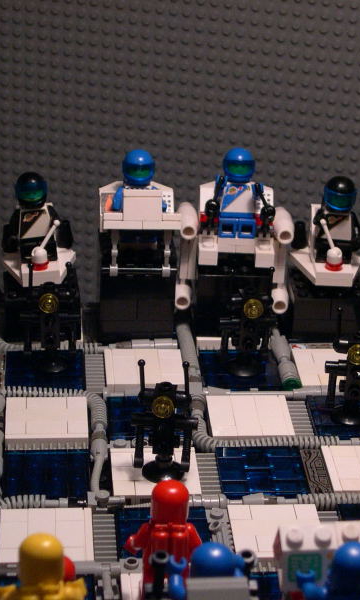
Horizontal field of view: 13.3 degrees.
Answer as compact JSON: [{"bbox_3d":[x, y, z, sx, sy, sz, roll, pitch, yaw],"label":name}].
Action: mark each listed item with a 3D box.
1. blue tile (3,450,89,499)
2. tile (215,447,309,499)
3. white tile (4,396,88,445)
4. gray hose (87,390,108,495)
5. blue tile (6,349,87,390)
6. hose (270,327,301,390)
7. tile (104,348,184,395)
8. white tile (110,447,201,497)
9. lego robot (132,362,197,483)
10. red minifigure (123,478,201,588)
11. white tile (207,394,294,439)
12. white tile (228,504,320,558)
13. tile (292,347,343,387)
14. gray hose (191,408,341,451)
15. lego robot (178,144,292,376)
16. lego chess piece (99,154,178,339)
[{"bbox_3d":[-0.050,0.067,0.578,0.032,0.004,0.032,0,27,-5],"label":"blue tile"},{"bbox_3d":[0.031,0.065,0.577,0.032,0.004,0.032,0,26,-5],"label":"tile"},{"bbox_3d":[-0.052,0.048,0.606,0.032,0.003,0.032,0,26,-5],"label":"white tile"},{"bbox_3d":[-0.031,0.054,0.592,0.009,0.007,0.073,0,26,-5],"label":"gray hose"},{"bbox_3d":[-0.055,0.030,0.642,0.032,0.004,0.032,0,26,-5],"label":"blue tile"},{"bbox_3d":[0.044,0.024,0.658,0.009,0.009,0.049,0,26,-5],"label":"hose"},{"bbox_3d":[-0.015,0.030,0.651,0.032,0.004,0.032,0,27,-5],"label":"tile"},{"bbox_3d":[-0.009,0.066,0.581,0.032,0.004,0.032,0,27,-5],"label":"white tile"},{"bbox_3d":[-0.005,0.043,0.563,0.025,0.045,0.020,2,26,1],"label":"lego robot"},{"bbox_3d":[-0.005,0.077,0.501,0.025,0.043,0.016,0,27,-5],"label":"red minifigure"},{"bbox_3d":[0.028,0.048,0.613,0.032,0.004,0.032,0,26,-5],"label":"white tile"},{"bbox_3d":[0.033,0.082,0.540,0.032,0.003,0.032,0,26,-5],"label":"white tile"},{"bbox_3d":[0.066,0.030,0.658,0.032,0.004,0.032,0,27,-5],"label":"tile"},{"bbox_3d":[0.032,0.050,0.604,0.058,0.007,0.031,0,26,-5],"label":"gray hose"},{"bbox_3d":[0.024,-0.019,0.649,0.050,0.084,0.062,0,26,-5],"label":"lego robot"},{"bbox_3d":[-0.017,-0.026,0.663,0.034,0.081,0.034,0,26,-5],"label":"lego chess piece"}]

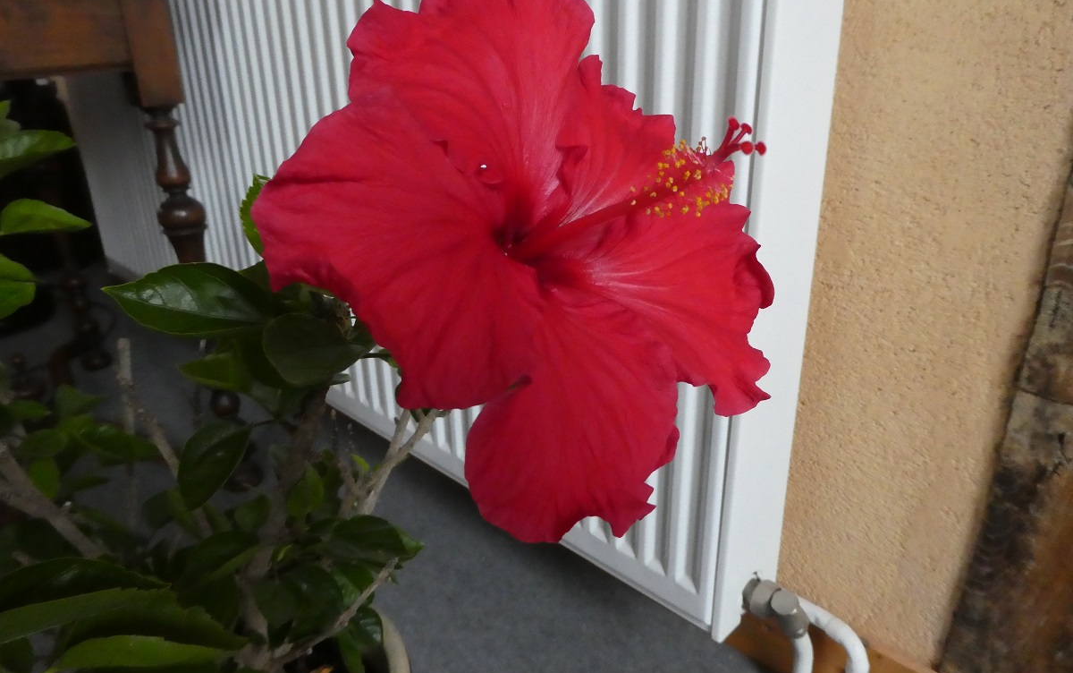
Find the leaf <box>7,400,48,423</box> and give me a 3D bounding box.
[{"bbox_3d":[-0.315,0.046,0.460,0.027,0.006,0.018,6,41,12],"label":"leaf"}]

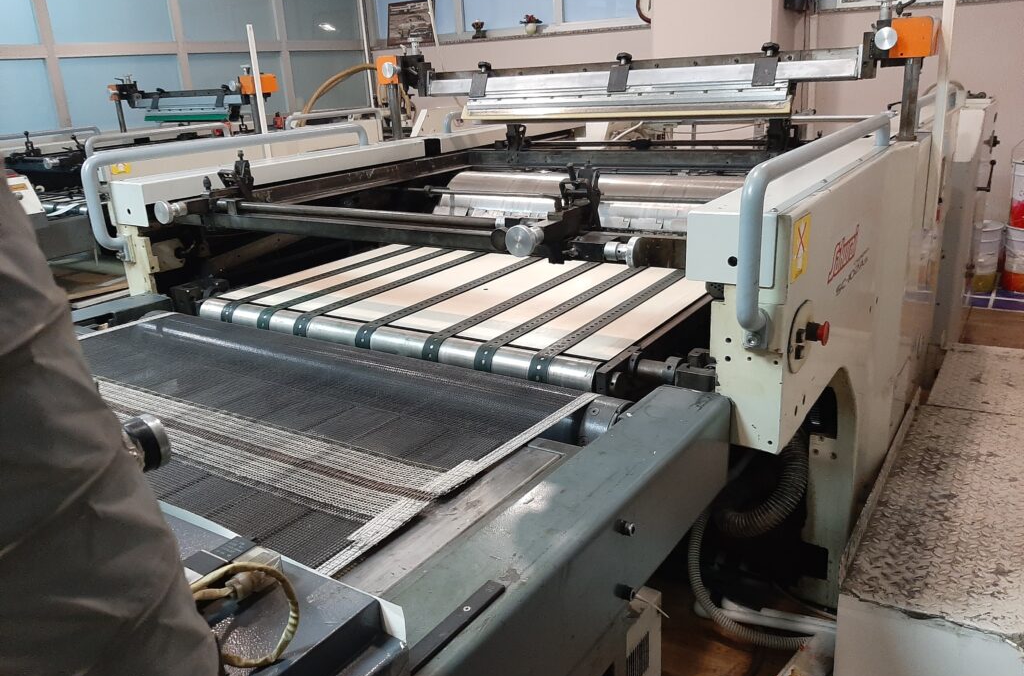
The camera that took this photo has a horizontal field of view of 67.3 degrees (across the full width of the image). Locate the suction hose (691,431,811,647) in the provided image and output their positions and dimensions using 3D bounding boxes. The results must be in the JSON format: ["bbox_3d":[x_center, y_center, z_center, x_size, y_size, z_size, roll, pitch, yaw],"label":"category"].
[{"bbox_3d":[0.546,0.438,1.800,0.301,0.607,0.241,9,23,33],"label":"suction hose"}]

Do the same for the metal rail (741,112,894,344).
[{"bbox_3d":[0.609,-0.253,1.461,0.042,0.276,1.006,9,23,33],"label":"metal rail"}]

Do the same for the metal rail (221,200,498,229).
[{"bbox_3d":[-0.394,-0.284,1.739,0.883,0.019,0.019,9,23,33],"label":"metal rail"}]

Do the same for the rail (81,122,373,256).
[{"bbox_3d":[-0.794,-0.481,2.378,0.042,0.279,1.000,9,23,33],"label":"rail"}]

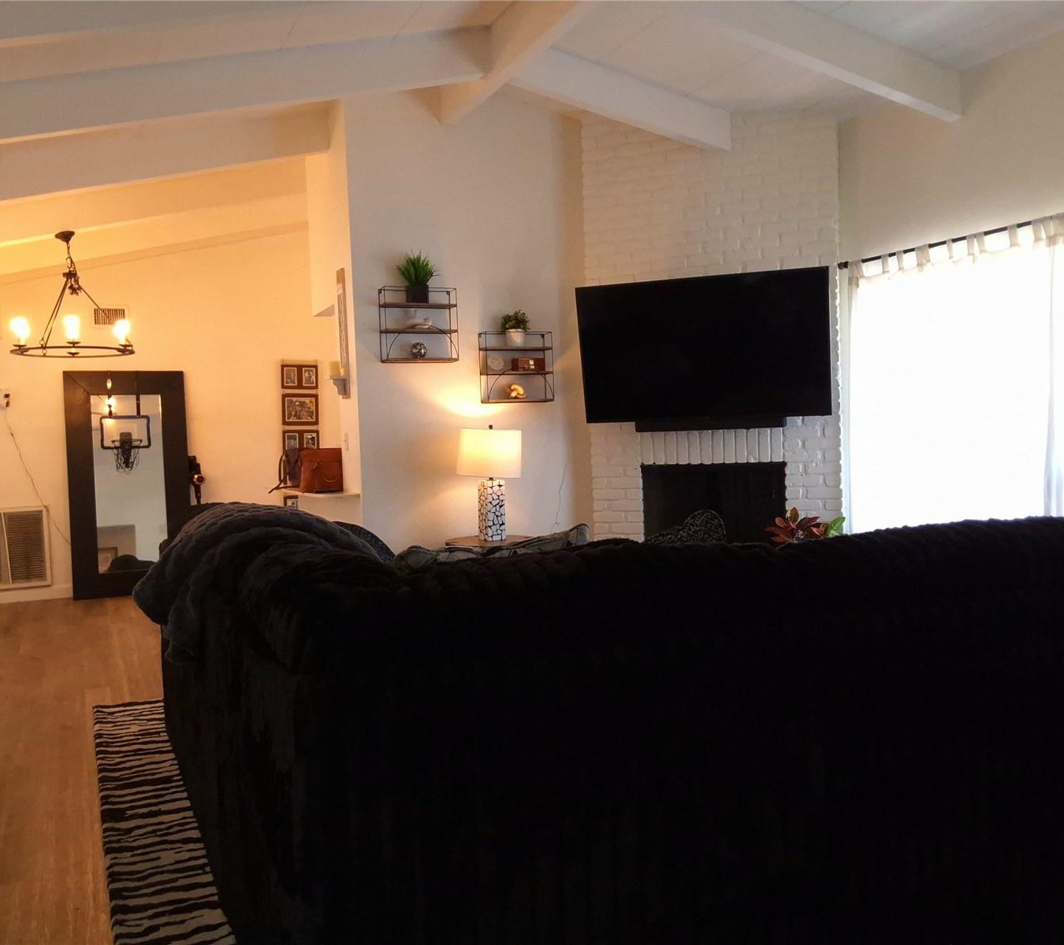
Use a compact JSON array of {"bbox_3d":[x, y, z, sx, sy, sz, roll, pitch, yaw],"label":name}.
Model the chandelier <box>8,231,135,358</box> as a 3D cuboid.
[{"bbox_3d":[-3.160,-1.221,6.966,0.781,0.838,0.781,-3,3,-24],"label":"chandelier"}]

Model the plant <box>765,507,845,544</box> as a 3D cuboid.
[{"bbox_3d":[1.315,0.393,4.912,0.380,0.450,0.380,-3,3,-24],"label":"plant"}]

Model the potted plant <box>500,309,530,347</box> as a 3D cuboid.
[{"bbox_3d":[-0.098,-0.857,6.066,0.175,0.222,0.165,-2,3,0],"label":"potted plant"}]

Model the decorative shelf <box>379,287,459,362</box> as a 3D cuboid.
[{"bbox_3d":[-0.645,-0.842,5.840,0.425,0.410,0.130,-3,3,-24],"label":"decorative shelf"}]

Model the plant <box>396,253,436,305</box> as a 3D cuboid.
[{"bbox_3d":[-0.673,-1.141,5.980,0.230,0.298,0.200,-3,3,-24],"label":"plant"}]

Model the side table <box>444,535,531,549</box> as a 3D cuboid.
[{"bbox_3d":[-0.217,0.672,5.861,0.550,0.570,0.550,-3,3,-24],"label":"side table"}]

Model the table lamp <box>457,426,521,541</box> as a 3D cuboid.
[{"bbox_3d":[-0.235,0.062,5.934,0.370,0.669,0.360,-3,3,-24],"label":"table lamp"}]

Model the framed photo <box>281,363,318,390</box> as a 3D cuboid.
[{"bbox_3d":[-2.042,-0.841,8.989,0.320,0.213,0.025,-3,3,-24],"label":"framed photo"}]

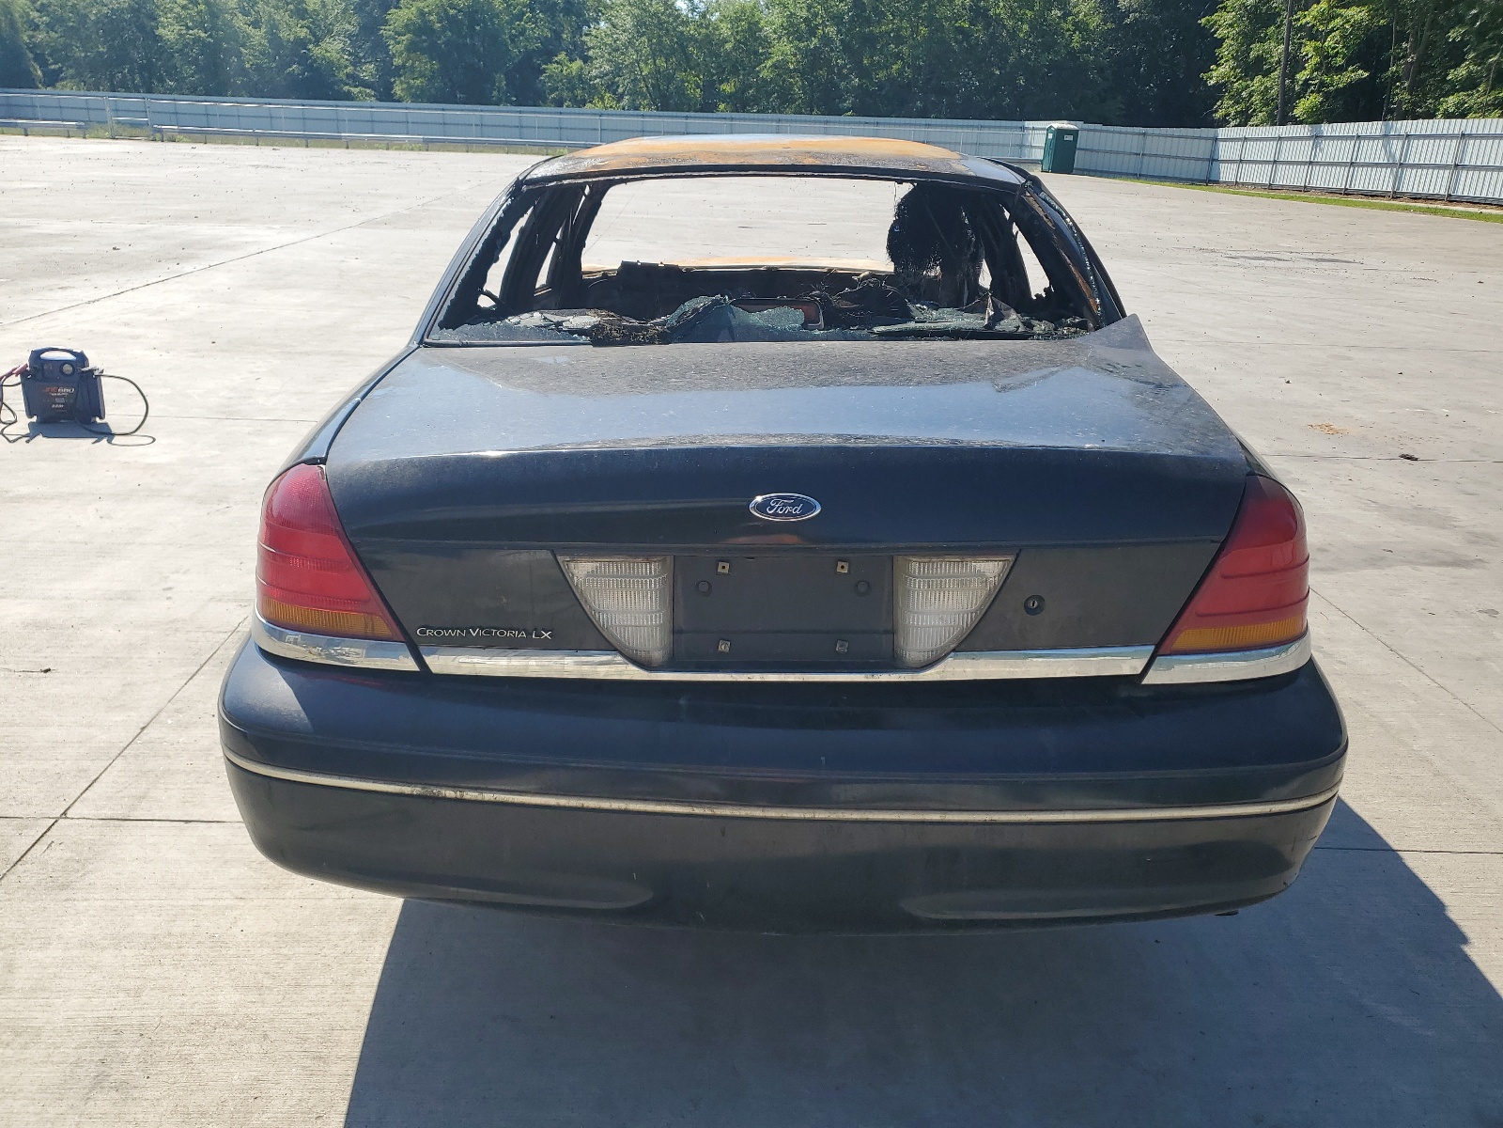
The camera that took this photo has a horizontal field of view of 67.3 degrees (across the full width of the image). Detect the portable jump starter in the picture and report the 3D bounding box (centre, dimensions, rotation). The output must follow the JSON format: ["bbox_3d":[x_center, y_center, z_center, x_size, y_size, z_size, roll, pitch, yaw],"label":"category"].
[{"bbox_3d":[-3.415,-0.890,5.613,0.335,0.355,0.125,0,21,-7],"label":"portable jump starter"}]

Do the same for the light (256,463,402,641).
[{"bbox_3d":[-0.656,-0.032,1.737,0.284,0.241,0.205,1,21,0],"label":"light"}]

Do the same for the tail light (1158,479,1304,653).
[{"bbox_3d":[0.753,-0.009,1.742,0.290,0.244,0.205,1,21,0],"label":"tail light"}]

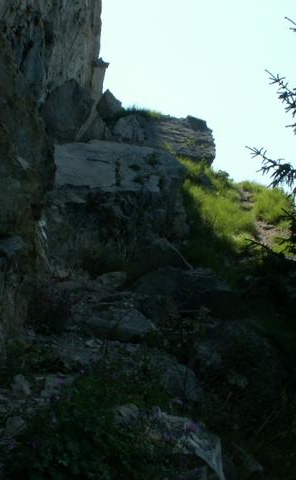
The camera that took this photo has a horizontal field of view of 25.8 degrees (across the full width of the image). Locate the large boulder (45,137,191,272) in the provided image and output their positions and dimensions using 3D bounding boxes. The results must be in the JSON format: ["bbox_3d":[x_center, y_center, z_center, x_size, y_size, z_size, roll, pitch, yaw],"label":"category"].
[{"bbox_3d":[-0.652,-0.498,12.200,2.589,2.353,1.900,1,-5,-10],"label":"large boulder"}]

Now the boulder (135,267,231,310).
[{"bbox_3d":[0.496,0.749,9.900,1.425,0.661,1.000,1,-5,-10],"label":"boulder"}]

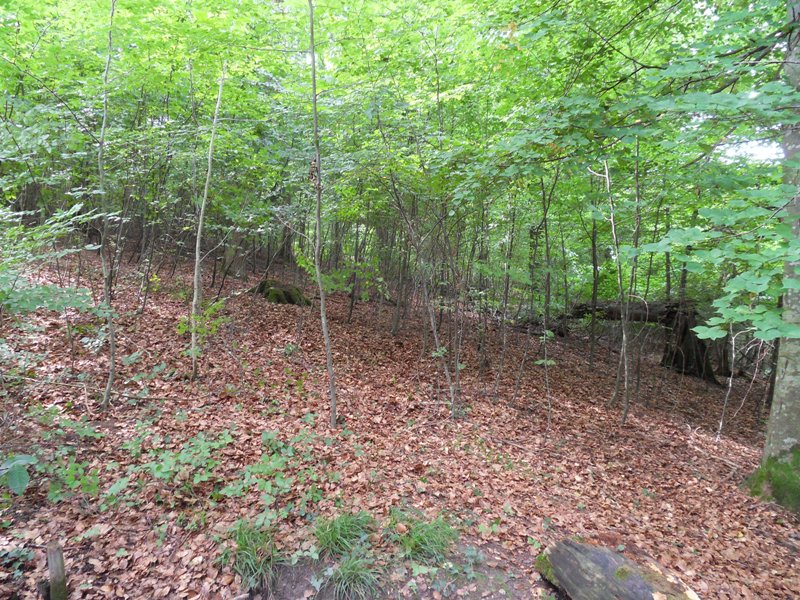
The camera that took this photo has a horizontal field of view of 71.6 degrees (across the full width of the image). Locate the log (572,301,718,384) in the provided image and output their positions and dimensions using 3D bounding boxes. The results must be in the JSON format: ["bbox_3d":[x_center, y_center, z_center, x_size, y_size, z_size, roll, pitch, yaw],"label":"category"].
[{"bbox_3d":[4.029,0.659,9.300,2.103,1.238,0.850,1,4,18],"label":"log"}]

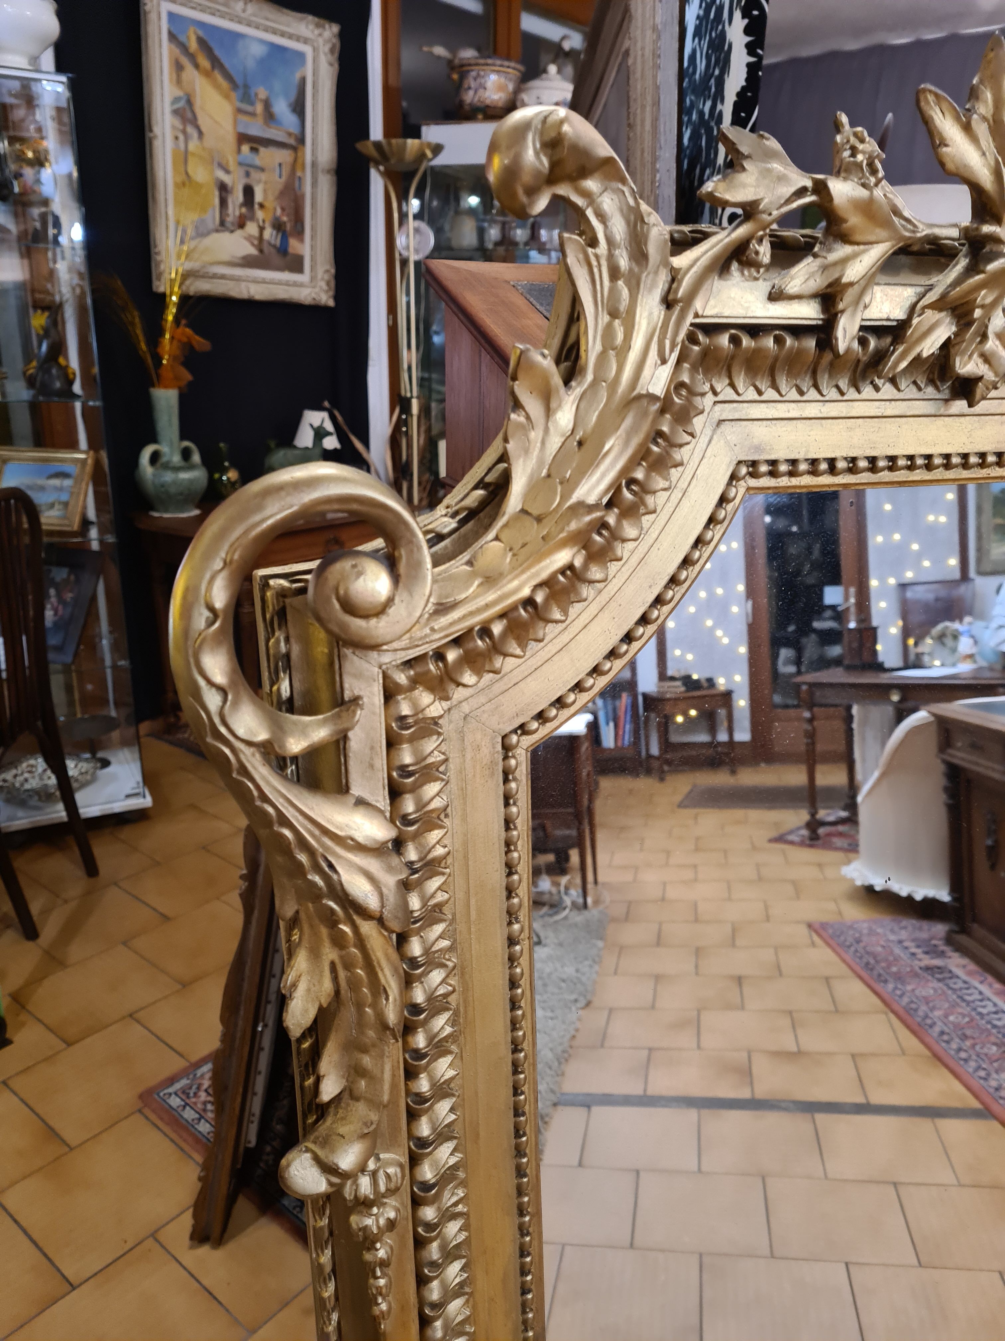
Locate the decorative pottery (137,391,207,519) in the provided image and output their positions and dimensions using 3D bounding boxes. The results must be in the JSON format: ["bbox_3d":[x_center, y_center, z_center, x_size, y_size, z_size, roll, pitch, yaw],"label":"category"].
[{"bbox_3d":[-1.134,-0.739,3.407,0.250,0.408,0.243,-5,19,-17],"label":"decorative pottery"}]

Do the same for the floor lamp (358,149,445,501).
[{"bbox_3d":[-0.373,-0.912,3.838,0.302,1.974,0.302,-1,18,-5],"label":"floor lamp"}]

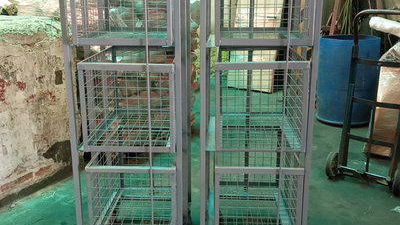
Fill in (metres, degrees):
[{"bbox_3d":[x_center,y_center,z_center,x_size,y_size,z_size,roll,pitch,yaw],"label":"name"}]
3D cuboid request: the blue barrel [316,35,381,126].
[{"bbox_3d":[1.605,-0.356,4.693,0.601,0.891,0.601,0,15,0],"label":"blue barrel"}]

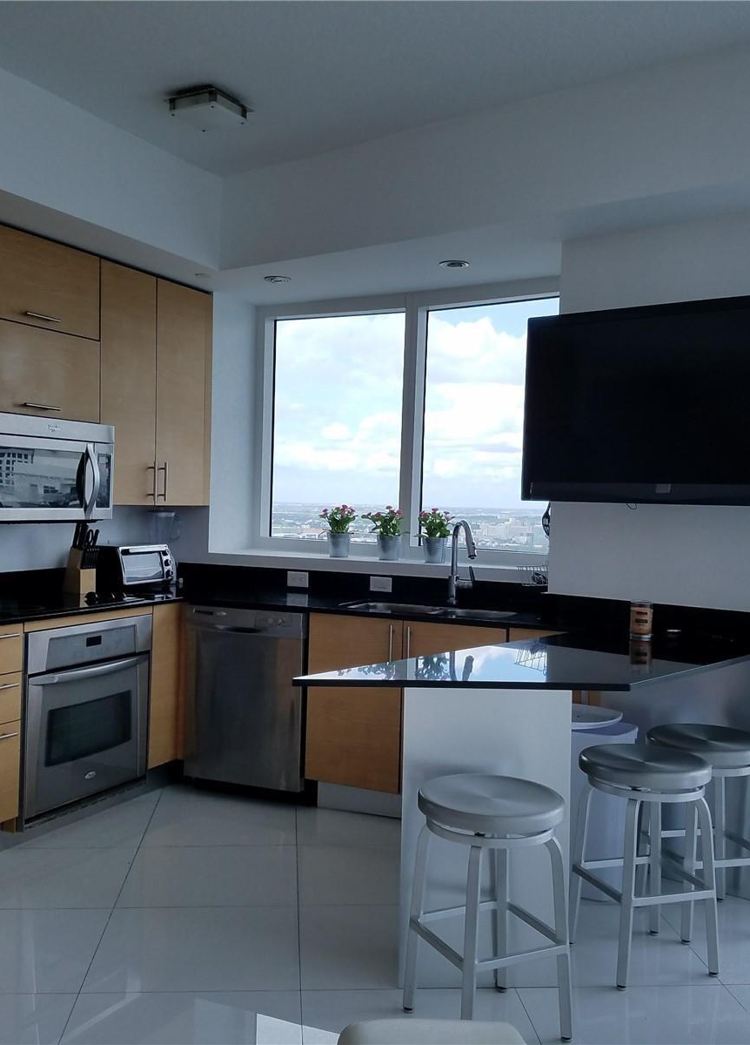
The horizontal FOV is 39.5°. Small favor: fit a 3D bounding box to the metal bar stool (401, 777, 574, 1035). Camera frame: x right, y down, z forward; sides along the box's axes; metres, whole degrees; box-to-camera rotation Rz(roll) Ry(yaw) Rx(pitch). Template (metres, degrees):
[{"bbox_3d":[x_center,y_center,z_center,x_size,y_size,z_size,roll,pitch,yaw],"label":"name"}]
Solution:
[{"bbox_3d":[0.295,1.006,2.727,0.376,0.612,0.376,1,1,0],"label":"metal bar stool"}]

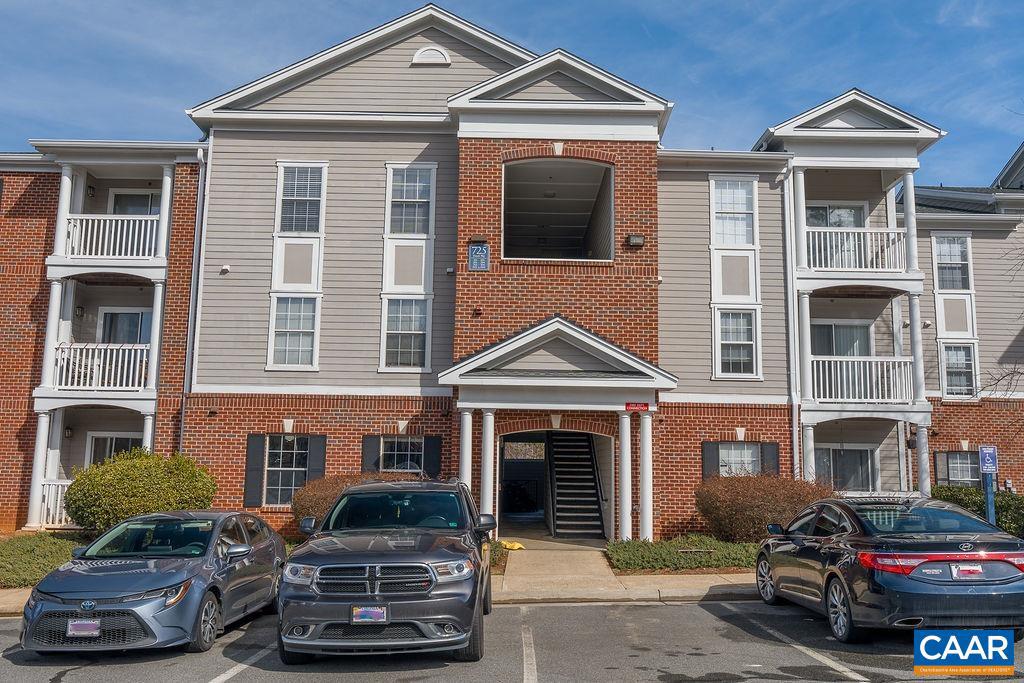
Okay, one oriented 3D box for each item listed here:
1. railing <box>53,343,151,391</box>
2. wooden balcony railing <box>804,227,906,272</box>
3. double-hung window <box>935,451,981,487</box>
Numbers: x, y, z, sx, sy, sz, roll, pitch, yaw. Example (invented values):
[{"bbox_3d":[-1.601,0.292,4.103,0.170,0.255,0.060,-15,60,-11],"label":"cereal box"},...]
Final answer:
[{"bbox_3d":[-9.202,0.658,20.114,2.200,1.080,1.400,1,-9,0],"label":"railing"},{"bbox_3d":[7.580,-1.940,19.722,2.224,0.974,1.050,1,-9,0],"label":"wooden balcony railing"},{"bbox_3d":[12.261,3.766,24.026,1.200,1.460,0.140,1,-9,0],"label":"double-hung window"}]

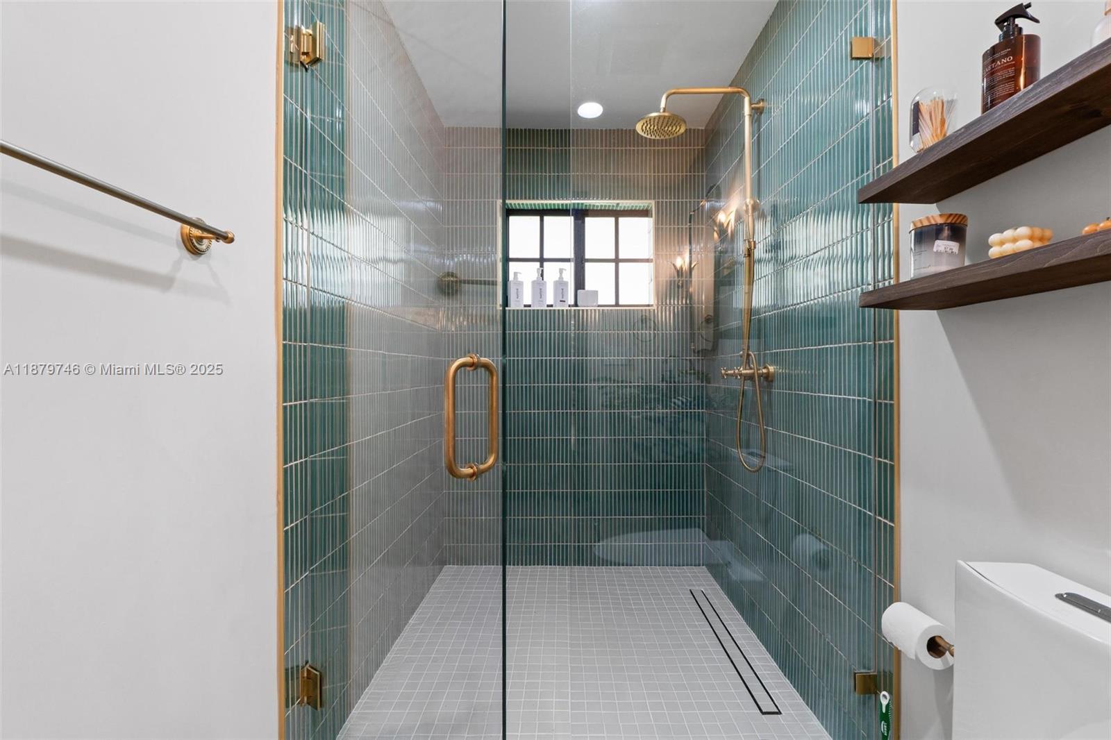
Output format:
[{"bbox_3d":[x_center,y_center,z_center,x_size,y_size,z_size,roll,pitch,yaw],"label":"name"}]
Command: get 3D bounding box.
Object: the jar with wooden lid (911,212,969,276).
[{"bbox_3d":[0.700,-0.218,0.847,0.082,0.110,0.082,0,0,0],"label":"jar with wooden lid"}]

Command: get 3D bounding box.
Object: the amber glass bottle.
[{"bbox_3d":[0.704,-0.473,0.716,0.067,0.177,0.067,0,0,-30],"label":"amber glass bottle"}]

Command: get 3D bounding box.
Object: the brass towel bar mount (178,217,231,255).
[{"bbox_3d":[-0.611,-0.234,0.818,0.057,0.067,0.066,0,0,1],"label":"brass towel bar mount"}]

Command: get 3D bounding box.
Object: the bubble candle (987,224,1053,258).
[{"bbox_3d":[0.737,-0.195,0.734,0.062,0.062,0.062,0,0,-8],"label":"bubble candle"}]

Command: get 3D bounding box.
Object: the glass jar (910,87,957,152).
[{"bbox_3d":[0.690,-0.447,0.848,0.068,0.128,0.068,0,0,0],"label":"glass jar"}]

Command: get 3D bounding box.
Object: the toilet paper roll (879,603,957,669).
[{"bbox_3d":[0.740,0.536,0.935,0.089,0.089,0.098,0,0,1],"label":"toilet paper roll"}]

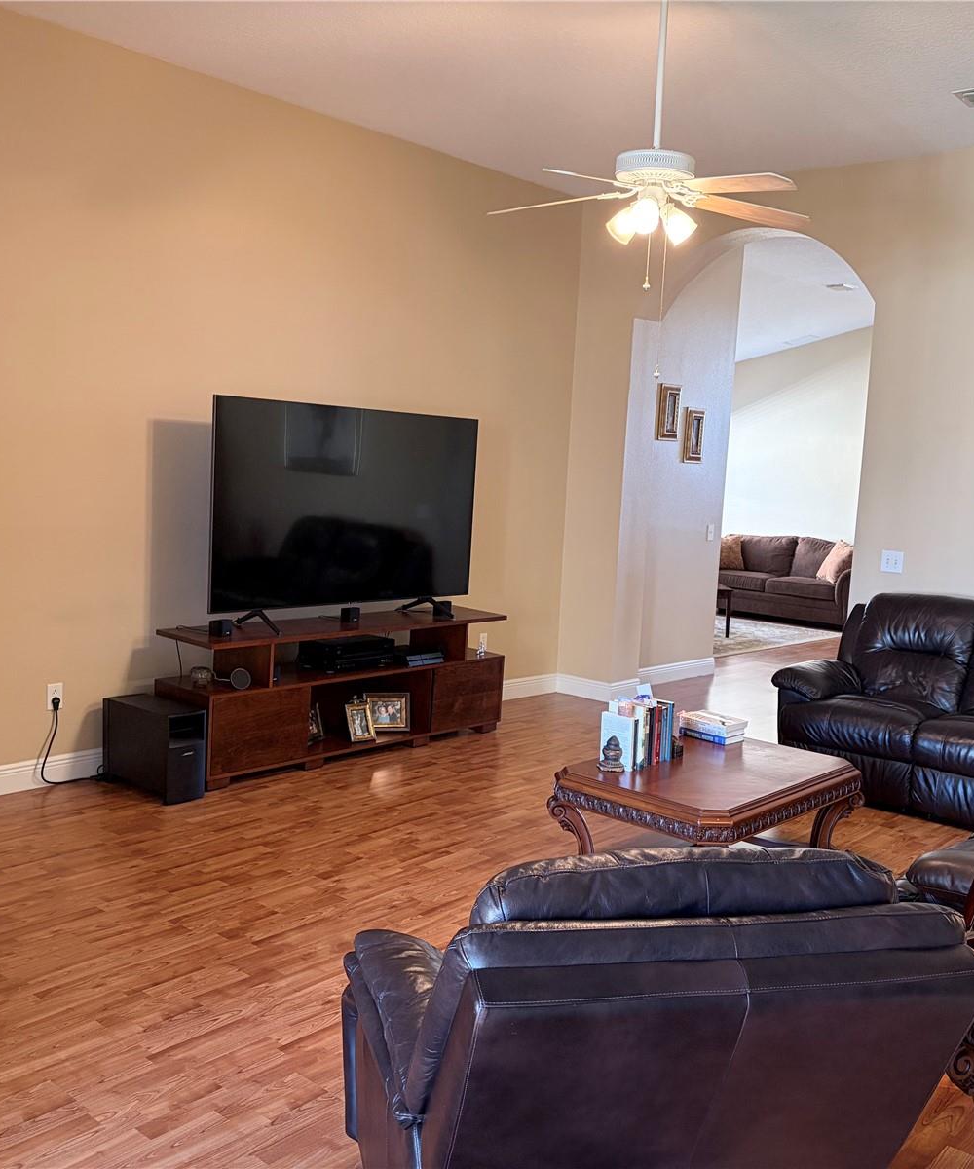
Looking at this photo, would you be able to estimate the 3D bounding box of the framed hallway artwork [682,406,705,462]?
[{"bbox_3d":[1.488,-1.066,8.432,0.037,0.379,0.242,8,8,41],"label":"framed hallway artwork"}]

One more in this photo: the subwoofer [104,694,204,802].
[{"bbox_3d":[-1.497,0.733,5.263,0.460,0.401,0.200,7,8,37],"label":"subwoofer"}]

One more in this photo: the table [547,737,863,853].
[{"bbox_3d":[0.834,0.908,4.388,0.718,0.468,1.108,8,8,41],"label":"table"}]

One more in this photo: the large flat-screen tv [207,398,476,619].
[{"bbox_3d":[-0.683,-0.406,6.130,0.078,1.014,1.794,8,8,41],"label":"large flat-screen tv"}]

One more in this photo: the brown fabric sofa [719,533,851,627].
[{"bbox_3d":[3.230,-0.069,12.748,2.059,0.874,0.952,8,8,41],"label":"brown fabric sofa"}]

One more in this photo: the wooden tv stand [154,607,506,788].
[{"bbox_3d":[-0.752,0.534,6.181,0.468,0.674,2.025,8,8,41],"label":"wooden tv stand"}]

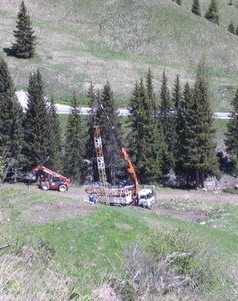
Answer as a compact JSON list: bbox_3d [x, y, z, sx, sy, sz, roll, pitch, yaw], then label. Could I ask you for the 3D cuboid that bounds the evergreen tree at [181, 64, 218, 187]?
[{"bbox_3d":[13.920,-4.150,171.980,6.040,21.130,6.040,0,11,0],"label":"evergreen tree"}]

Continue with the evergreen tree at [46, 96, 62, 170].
[{"bbox_3d":[-10.740,-2.380,163.470,2.870,12.670,2.870,0,14,0],"label":"evergreen tree"}]

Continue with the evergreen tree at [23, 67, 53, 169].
[{"bbox_3d":[-13.280,-4.590,160.010,4.670,16.430,4.670,0,14,0],"label":"evergreen tree"}]

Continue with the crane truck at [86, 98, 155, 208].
[{"bbox_3d":[0.320,0.330,159.420,10.300,16.600,2.600,6,12,26],"label":"crane truck"}]

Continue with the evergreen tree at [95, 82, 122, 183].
[{"bbox_3d":[-1.860,-3.070,176.300,4.460,17.780,4.460,0,11,0],"label":"evergreen tree"}]

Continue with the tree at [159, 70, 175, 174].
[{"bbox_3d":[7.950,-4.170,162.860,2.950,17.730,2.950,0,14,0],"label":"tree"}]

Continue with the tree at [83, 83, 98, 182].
[{"bbox_3d":[-4.620,-2.700,160.990,2.750,16.580,2.750,0,14,0],"label":"tree"}]

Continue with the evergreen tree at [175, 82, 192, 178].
[{"bbox_3d":[10.510,-2.960,162.040,3.010,16.180,3.010,0,14,0],"label":"evergreen tree"}]

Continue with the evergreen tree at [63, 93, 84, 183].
[{"bbox_3d":[-7.370,-1.920,161.190,3.240,14.970,3.240,0,14,0],"label":"evergreen tree"}]

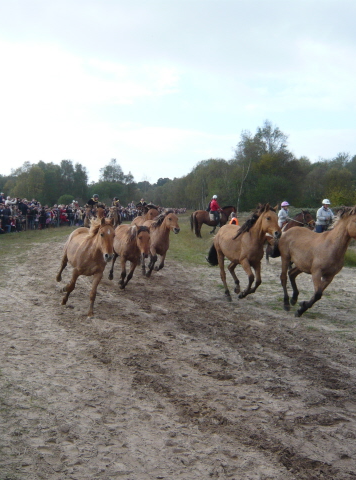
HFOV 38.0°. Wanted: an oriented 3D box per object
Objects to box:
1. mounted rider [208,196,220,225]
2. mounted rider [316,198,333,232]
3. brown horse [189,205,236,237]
[{"bbox_3d":[2.093,-1.636,28.900,0.650,1.650,0.550,-1,4,-19],"label":"mounted rider"},{"bbox_3d":[4.445,-0.512,15.600,0.600,1.500,0.650,-3,5,-43],"label":"mounted rider"},{"bbox_3d":[2.045,-1.008,29.000,2.350,1.800,0.600,-1,4,-17],"label":"brown horse"}]

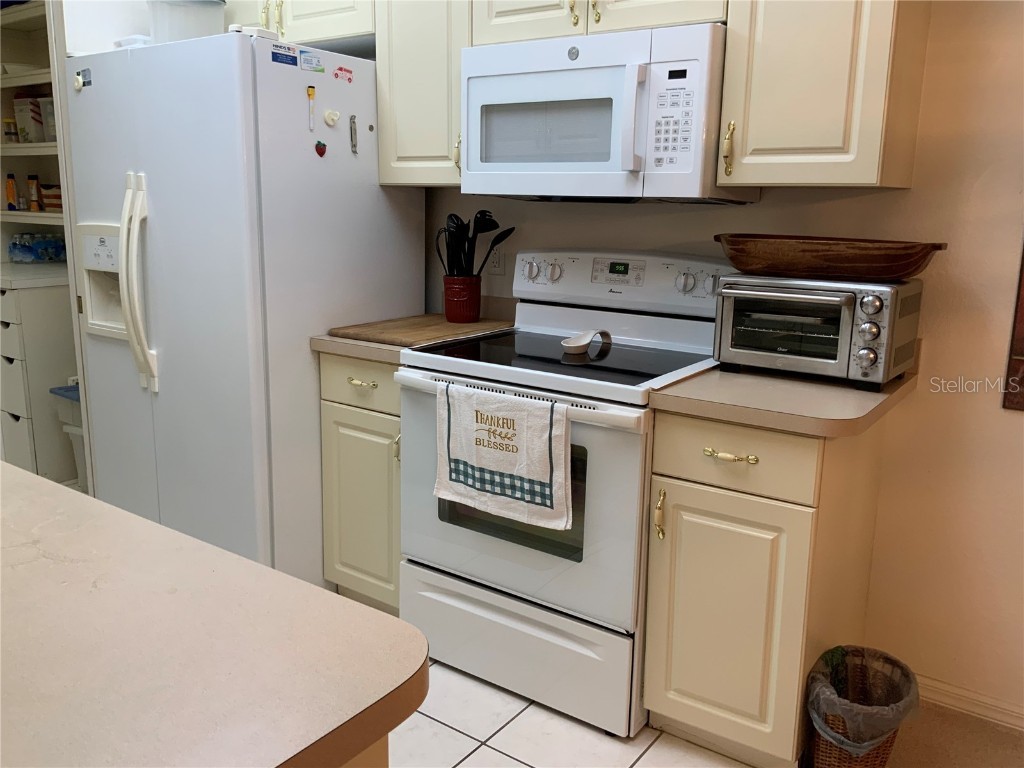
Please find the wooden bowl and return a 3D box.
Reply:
[{"bbox_3d":[0.793,-0.323,2.200,0.578,0.104,0.310,9,14,34],"label":"wooden bowl"}]

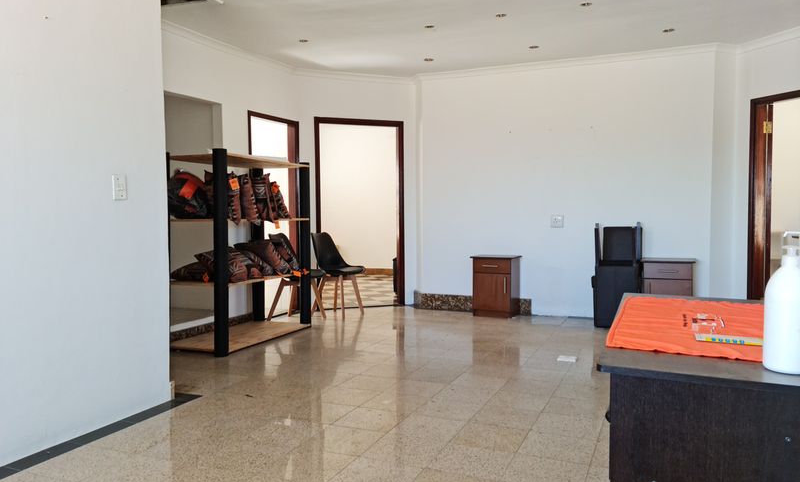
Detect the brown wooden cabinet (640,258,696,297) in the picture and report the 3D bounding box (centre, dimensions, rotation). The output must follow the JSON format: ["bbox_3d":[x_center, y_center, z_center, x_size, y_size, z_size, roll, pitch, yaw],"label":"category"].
[{"bbox_3d":[2.423,0.483,5.633,0.430,0.585,0.360,1,3,23],"label":"brown wooden cabinet"}]

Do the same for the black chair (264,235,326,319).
[{"bbox_3d":[-1.011,0.345,6.233,0.500,0.830,0.460,1,3,23],"label":"black chair"}]

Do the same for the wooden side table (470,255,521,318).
[{"bbox_3d":[0.959,0.457,6.268,0.420,0.590,0.360,1,3,23],"label":"wooden side table"}]

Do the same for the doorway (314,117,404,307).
[{"bbox_3d":[-0.439,-0.290,6.837,0.990,2.040,0.130,-1,3,-22],"label":"doorway"}]

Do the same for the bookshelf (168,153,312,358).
[{"bbox_3d":[-1.325,0.057,5.233,0.640,1.500,1.320,1,3,19],"label":"bookshelf"}]

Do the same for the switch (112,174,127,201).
[{"bbox_3d":[-1.394,-0.267,3.115,0.012,0.122,0.075,1,3,23],"label":"switch"}]

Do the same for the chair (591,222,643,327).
[{"bbox_3d":[2.010,0.303,5.744,0.420,0.940,0.500,1,3,23],"label":"chair"}]

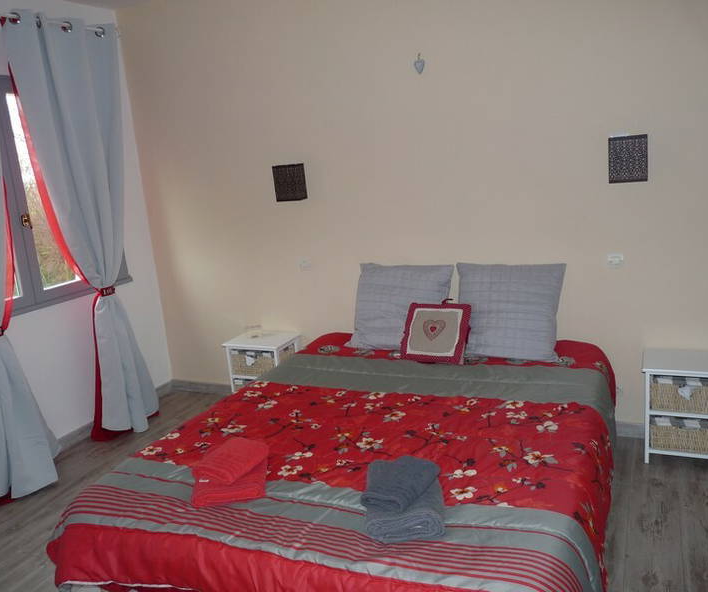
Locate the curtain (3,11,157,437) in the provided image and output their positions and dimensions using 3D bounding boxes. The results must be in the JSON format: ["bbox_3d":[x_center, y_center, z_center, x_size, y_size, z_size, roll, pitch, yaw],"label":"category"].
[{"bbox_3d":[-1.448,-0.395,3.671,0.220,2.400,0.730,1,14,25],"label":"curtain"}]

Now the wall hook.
[{"bbox_3d":[0.336,-1.185,3.141,0.056,0.103,0.025,1,14,25],"label":"wall hook"}]

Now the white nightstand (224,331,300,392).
[{"bbox_3d":[-0.547,0.492,3.859,0.390,0.454,0.295,1,14,25],"label":"white nightstand"}]

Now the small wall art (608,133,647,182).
[{"bbox_3d":[1.260,-0.629,2.830,0.162,0.207,0.050,1,14,25],"label":"small wall art"}]

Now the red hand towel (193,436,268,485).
[{"bbox_3d":[-0.392,0.543,1.996,0.170,0.037,0.220,4,15,35],"label":"red hand towel"}]

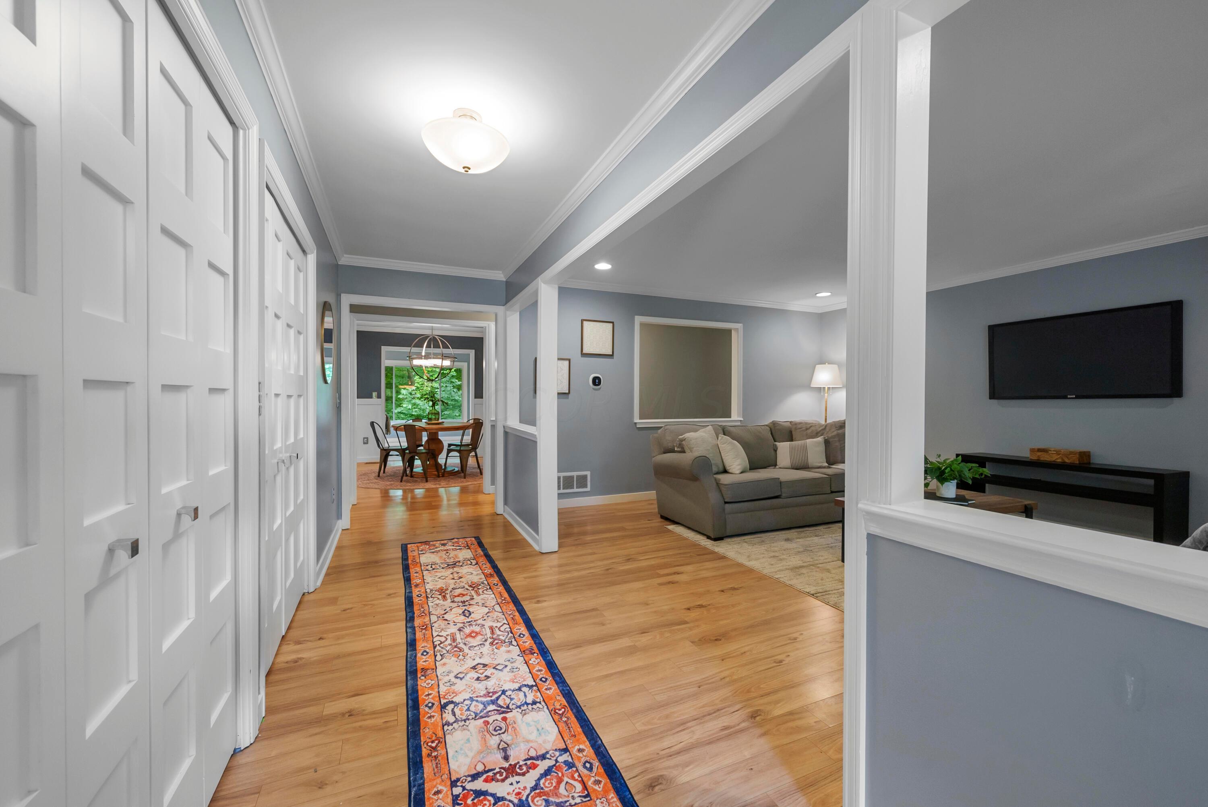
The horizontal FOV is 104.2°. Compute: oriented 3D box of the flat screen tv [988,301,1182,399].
[{"bbox_3d":[4.069,-0.402,4.065,0.080,0.720,1.245,0,0,-24],"label":"flat screen tv"}]

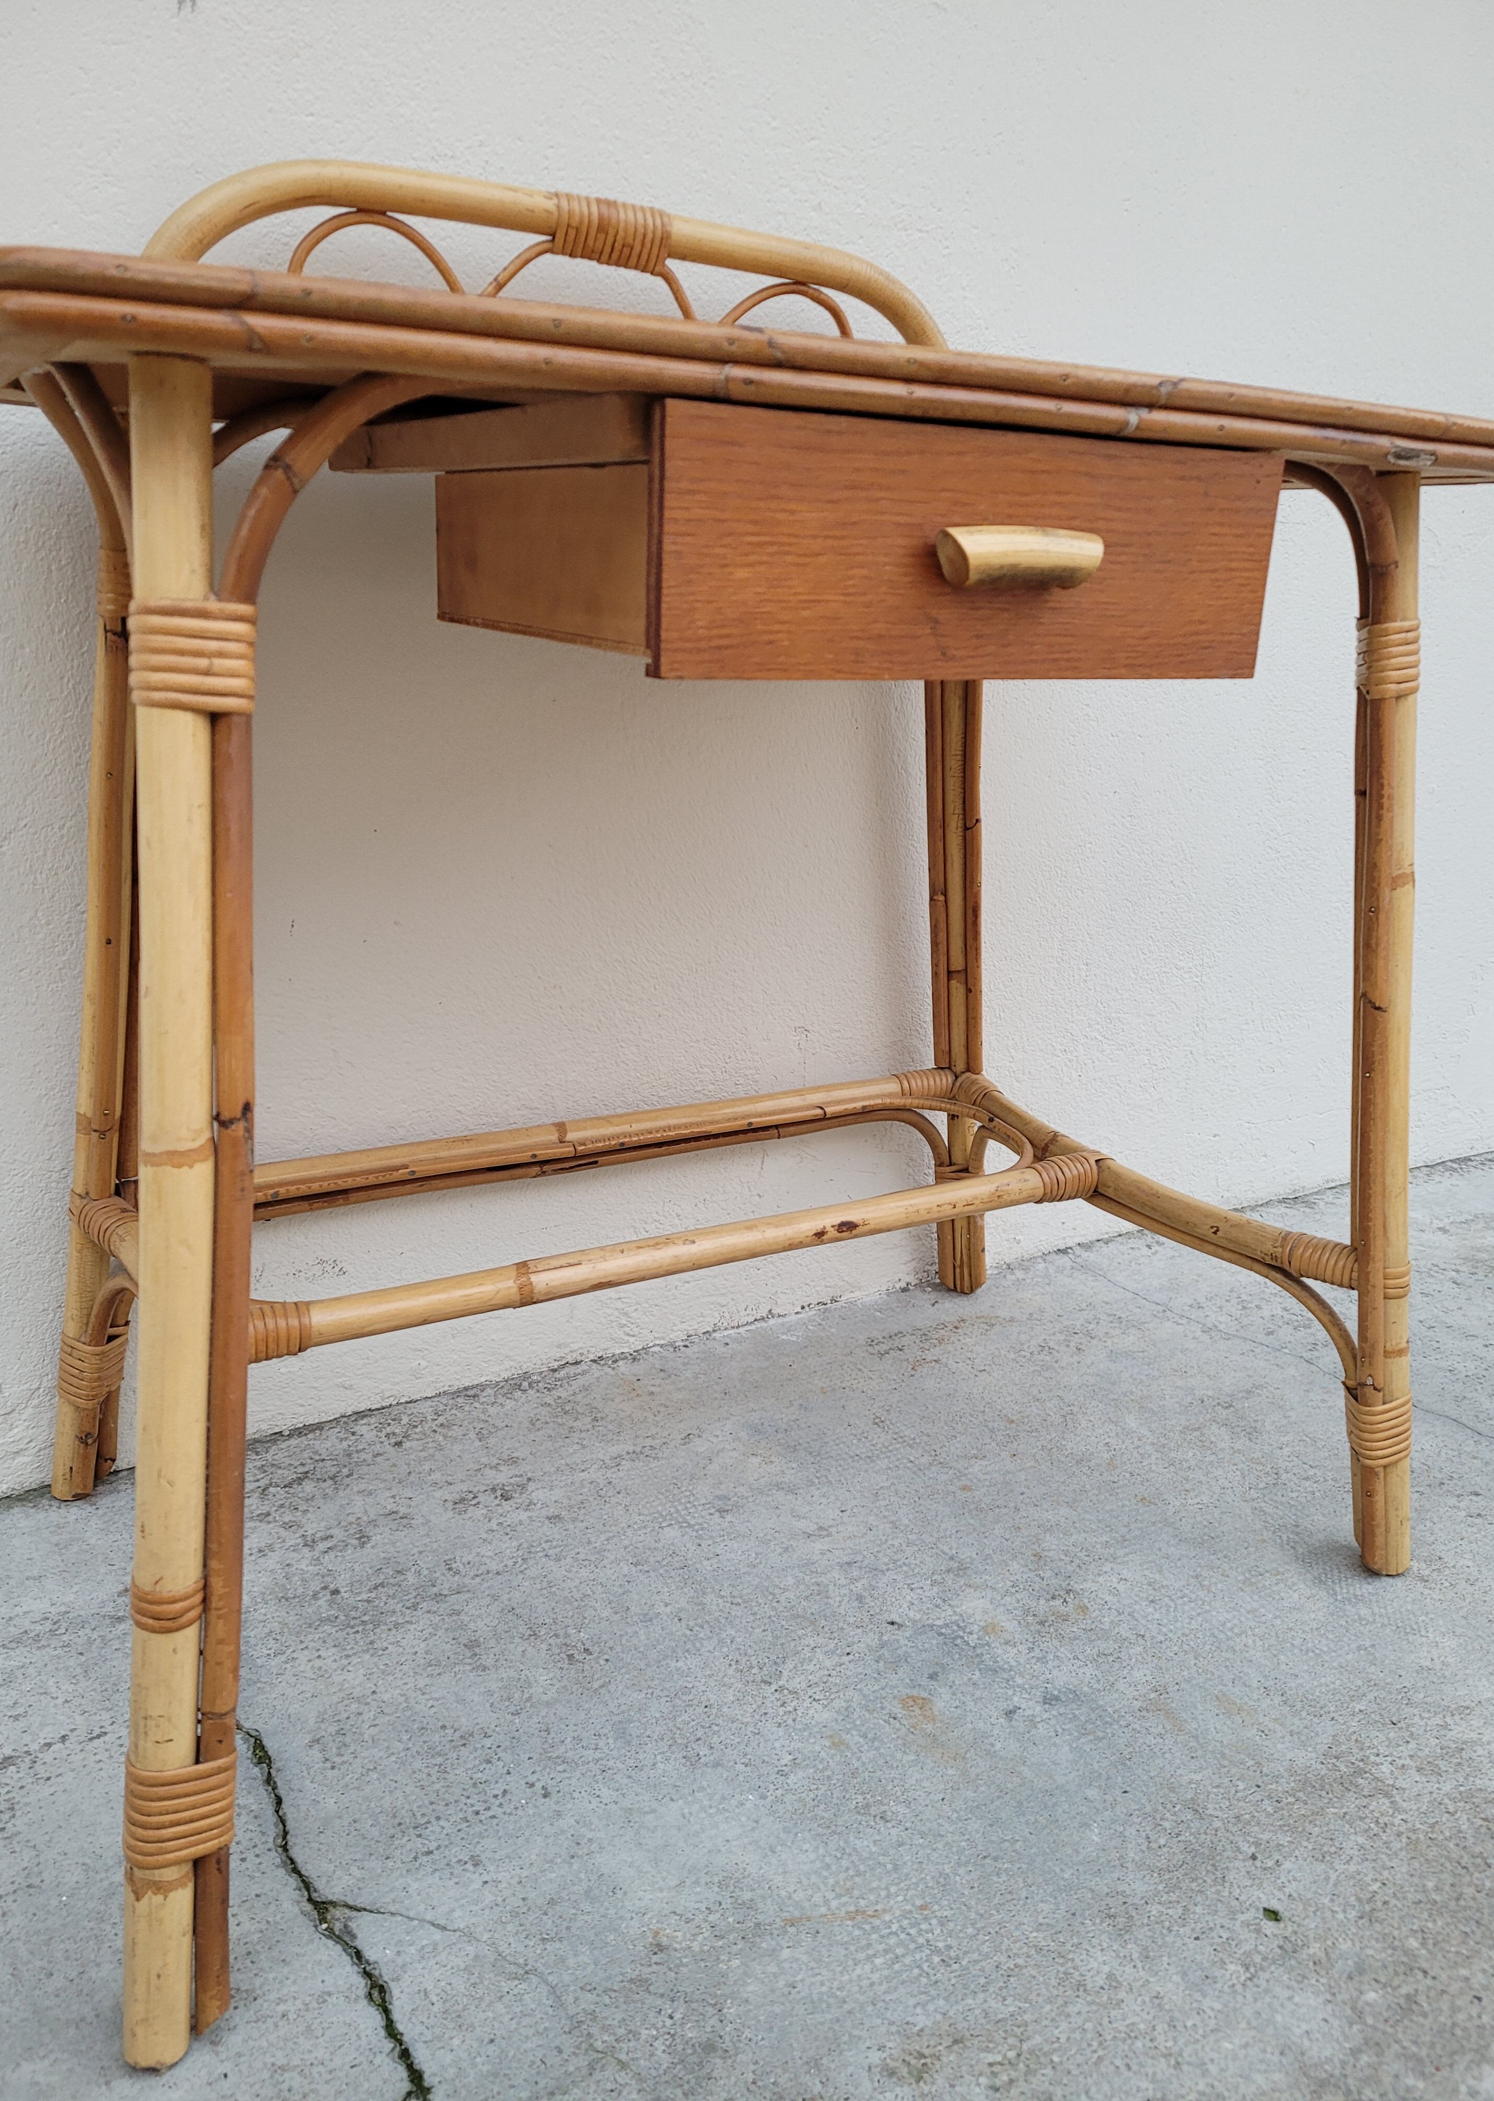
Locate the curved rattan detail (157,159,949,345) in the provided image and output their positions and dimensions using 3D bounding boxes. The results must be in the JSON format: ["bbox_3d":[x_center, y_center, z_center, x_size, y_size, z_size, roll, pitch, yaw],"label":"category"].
[{"bbox_3d":[-0.100,-0.487,1.025,0.581,0.120,0.034,-7,20,-28],"label":"curved rattan detail"}]

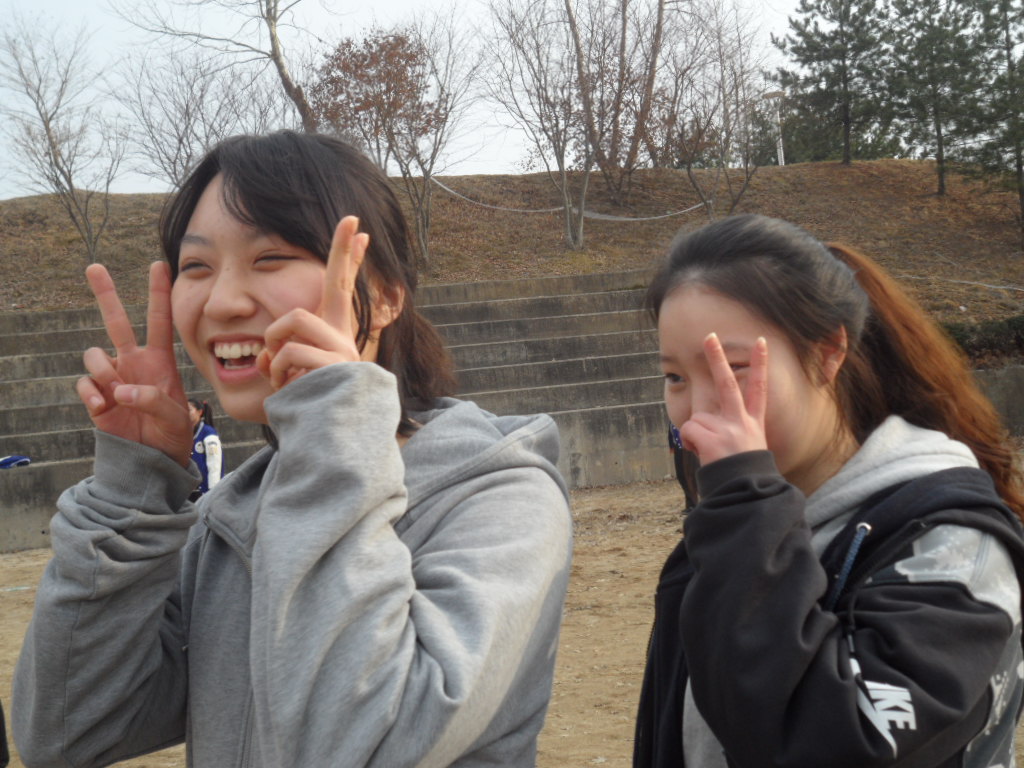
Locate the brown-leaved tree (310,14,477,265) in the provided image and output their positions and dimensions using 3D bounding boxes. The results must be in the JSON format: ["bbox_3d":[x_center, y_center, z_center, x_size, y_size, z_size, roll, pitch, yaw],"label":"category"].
[{"bbox_3d":[-2.019,-4.335,22.300,3.000,4.450,2.800,-5,0,-5],"label":"brown-leaved tree"}]

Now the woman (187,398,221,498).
[{"bbox_3d":[-2.678,0.934,11.000,0.310,1.600,0.460,-5,0,-39],"label":"woman"}]

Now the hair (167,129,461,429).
[{"bbox_3d":[-0.159,-0.078,0.970,0.205,0.260,0.235,-5,0,24],"label":"hair"}]

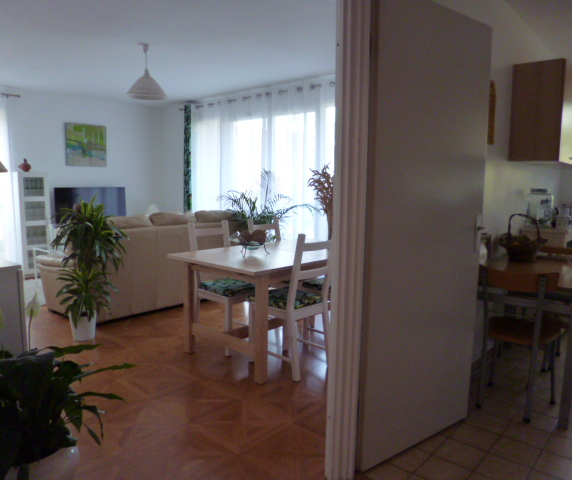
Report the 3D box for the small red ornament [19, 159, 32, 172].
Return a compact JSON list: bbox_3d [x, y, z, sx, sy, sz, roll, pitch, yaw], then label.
[{"bbox_3d":[-3.384,-0.967,5.769,0.125,0.165,0.160,7,10,42],"label":"small red ornament"}]

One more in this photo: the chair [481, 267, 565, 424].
[{"bbox_3d":[1.339,0.559,2.558,0.420,0.830,0.490,7,9,41],"label":"chair"}]

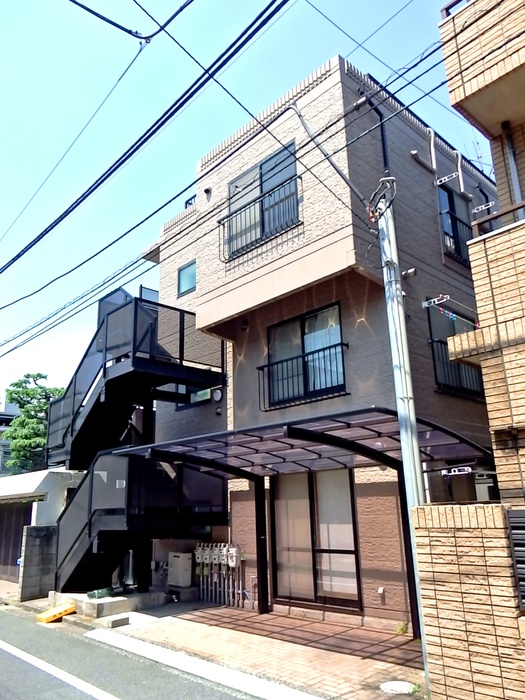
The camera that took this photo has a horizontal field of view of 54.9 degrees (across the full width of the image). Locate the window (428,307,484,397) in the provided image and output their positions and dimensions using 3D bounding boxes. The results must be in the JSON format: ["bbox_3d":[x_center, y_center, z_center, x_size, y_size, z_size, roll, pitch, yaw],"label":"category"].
[{"bbox_3d":[3.321,-0.013,8.588,1.620,1.500,0.140,14,-23,-38],"label":"window"}]

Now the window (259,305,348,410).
[{"bbox_3d":[0.712,0.113,8.720,1.700,1.550,0.140,-18,-24,42],"label":"window"}]

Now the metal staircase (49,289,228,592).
[{"bbox_3d":[-2.616,1.505,10.556,3.450,6.400,2.200,-18,-24,42],"label":"metal staircase"}]

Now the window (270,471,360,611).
[{"bbox_3d":[0.770,2.877,7.820,1.710,1.970,0.140,-18,-24,42],"label":"window"}]

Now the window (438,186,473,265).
[{"bbox_3d":[3.821,-2.360,9.821,1.320,1.560,0.140,14,-23,-38],"label":"window"}]

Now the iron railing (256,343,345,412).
[{"bbox_3d":[0.641,0.522,8.535,1.900,0.840,0.190,-18,-24,42],"label":"iron railing"}]

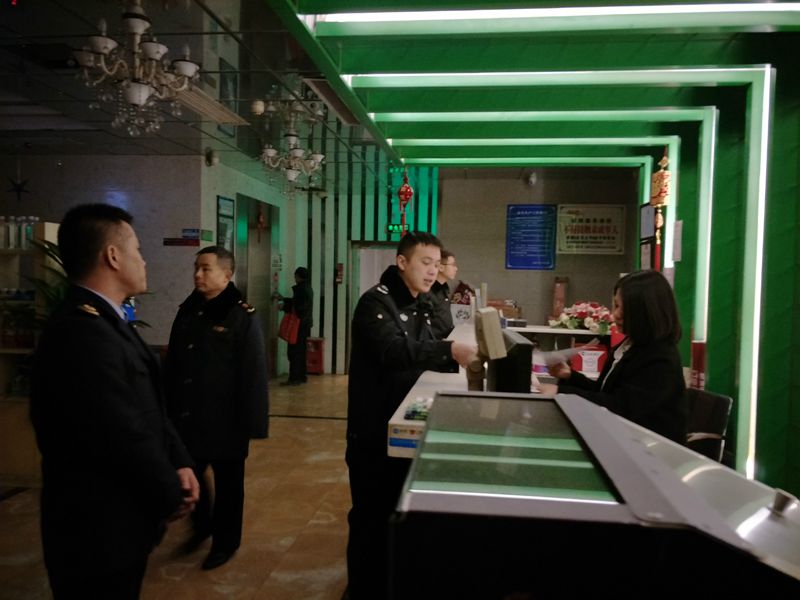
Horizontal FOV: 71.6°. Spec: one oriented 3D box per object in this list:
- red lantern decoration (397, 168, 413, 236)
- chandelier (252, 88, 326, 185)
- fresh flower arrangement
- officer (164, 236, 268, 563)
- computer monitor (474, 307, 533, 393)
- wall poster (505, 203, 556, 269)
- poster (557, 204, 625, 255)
[{"bbox_3d":[0.046,-1.003,5.737,0.150,0.710,0.150,2,2,9],"label":"red lantern decoration"},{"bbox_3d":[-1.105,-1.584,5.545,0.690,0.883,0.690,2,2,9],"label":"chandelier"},{"bbox_3d":[2.114,0.204,6.461,0.780,0.400,0.460,2,2,9],"label":"fresh flower arrangement"},{"bbox_3d":[-1.029,0.567,3.107,0.580,1.730,0.420,3,2,30],"label":"officer"},{"bbox_3d":[0.438,0.218,2.347,0.190,0.390,0.290,3,2,32],"label":"computer monitor"},{"bbox_3d":[1.716,-0.820,7.240,0.623,0.841,0.030,2,2,9],"label":"wall poster"},{"bbox_3d":[2.457,-0.910,7.124,0.833,0.634,0.030,2,2,9],"label":"poster"}]

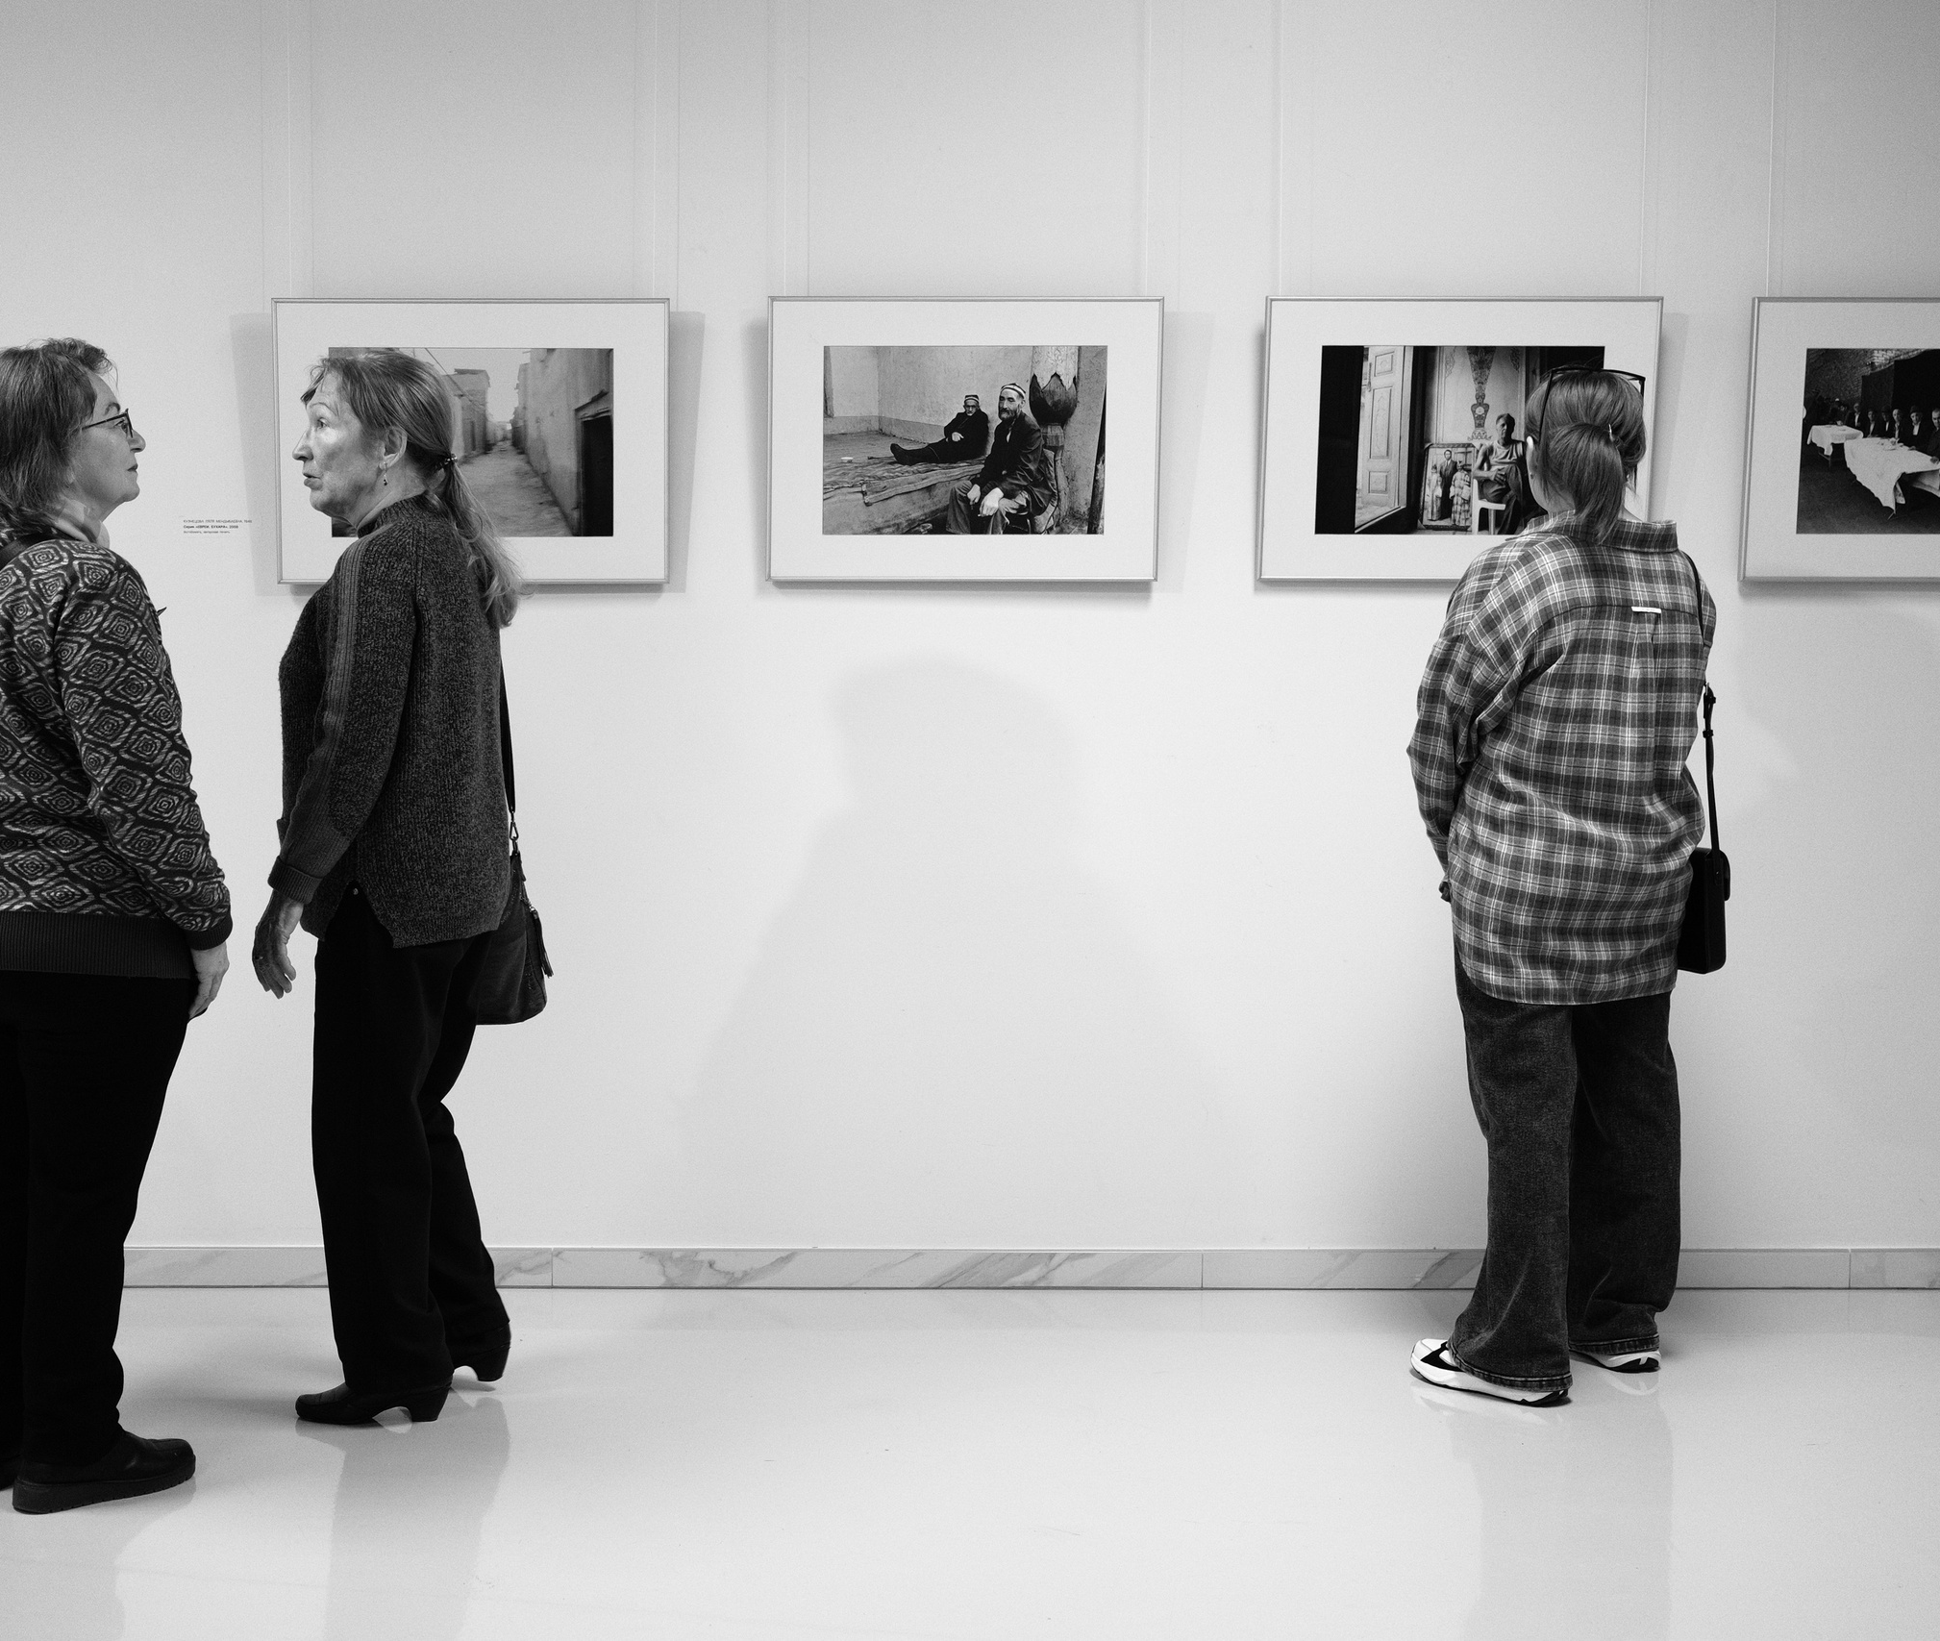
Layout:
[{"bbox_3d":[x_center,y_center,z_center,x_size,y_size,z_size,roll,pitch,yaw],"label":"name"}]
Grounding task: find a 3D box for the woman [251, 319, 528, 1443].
[{"bbox_3d":[-0.903,0.092,3.708,0.340,1.635,0.400,2,5,19],"label":"woman"}]

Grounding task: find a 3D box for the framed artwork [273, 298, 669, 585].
[{"bbox_3d":[-0.881,-0.671,4.256,0.700,0.500,0.025,0,7,0],"label":"framed artwork"}]

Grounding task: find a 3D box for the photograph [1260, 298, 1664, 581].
[{"bbox_3d":[0.869,-0.676,4.256,0.700,0.500,0.025,0,7,0],"label":"photograph"}]

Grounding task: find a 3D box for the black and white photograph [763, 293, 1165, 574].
[{"bbox_3d":[-0.009,-0.674,4.256,0.700,0.500,0.025,0,7,0],"label":"black and white photograph"}]

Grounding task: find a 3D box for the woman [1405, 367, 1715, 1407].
[{"bbox_3d":[0.955,0.090,3.858,0.450,1.630,0.340,-3,5,-33],"label":"woman"}]

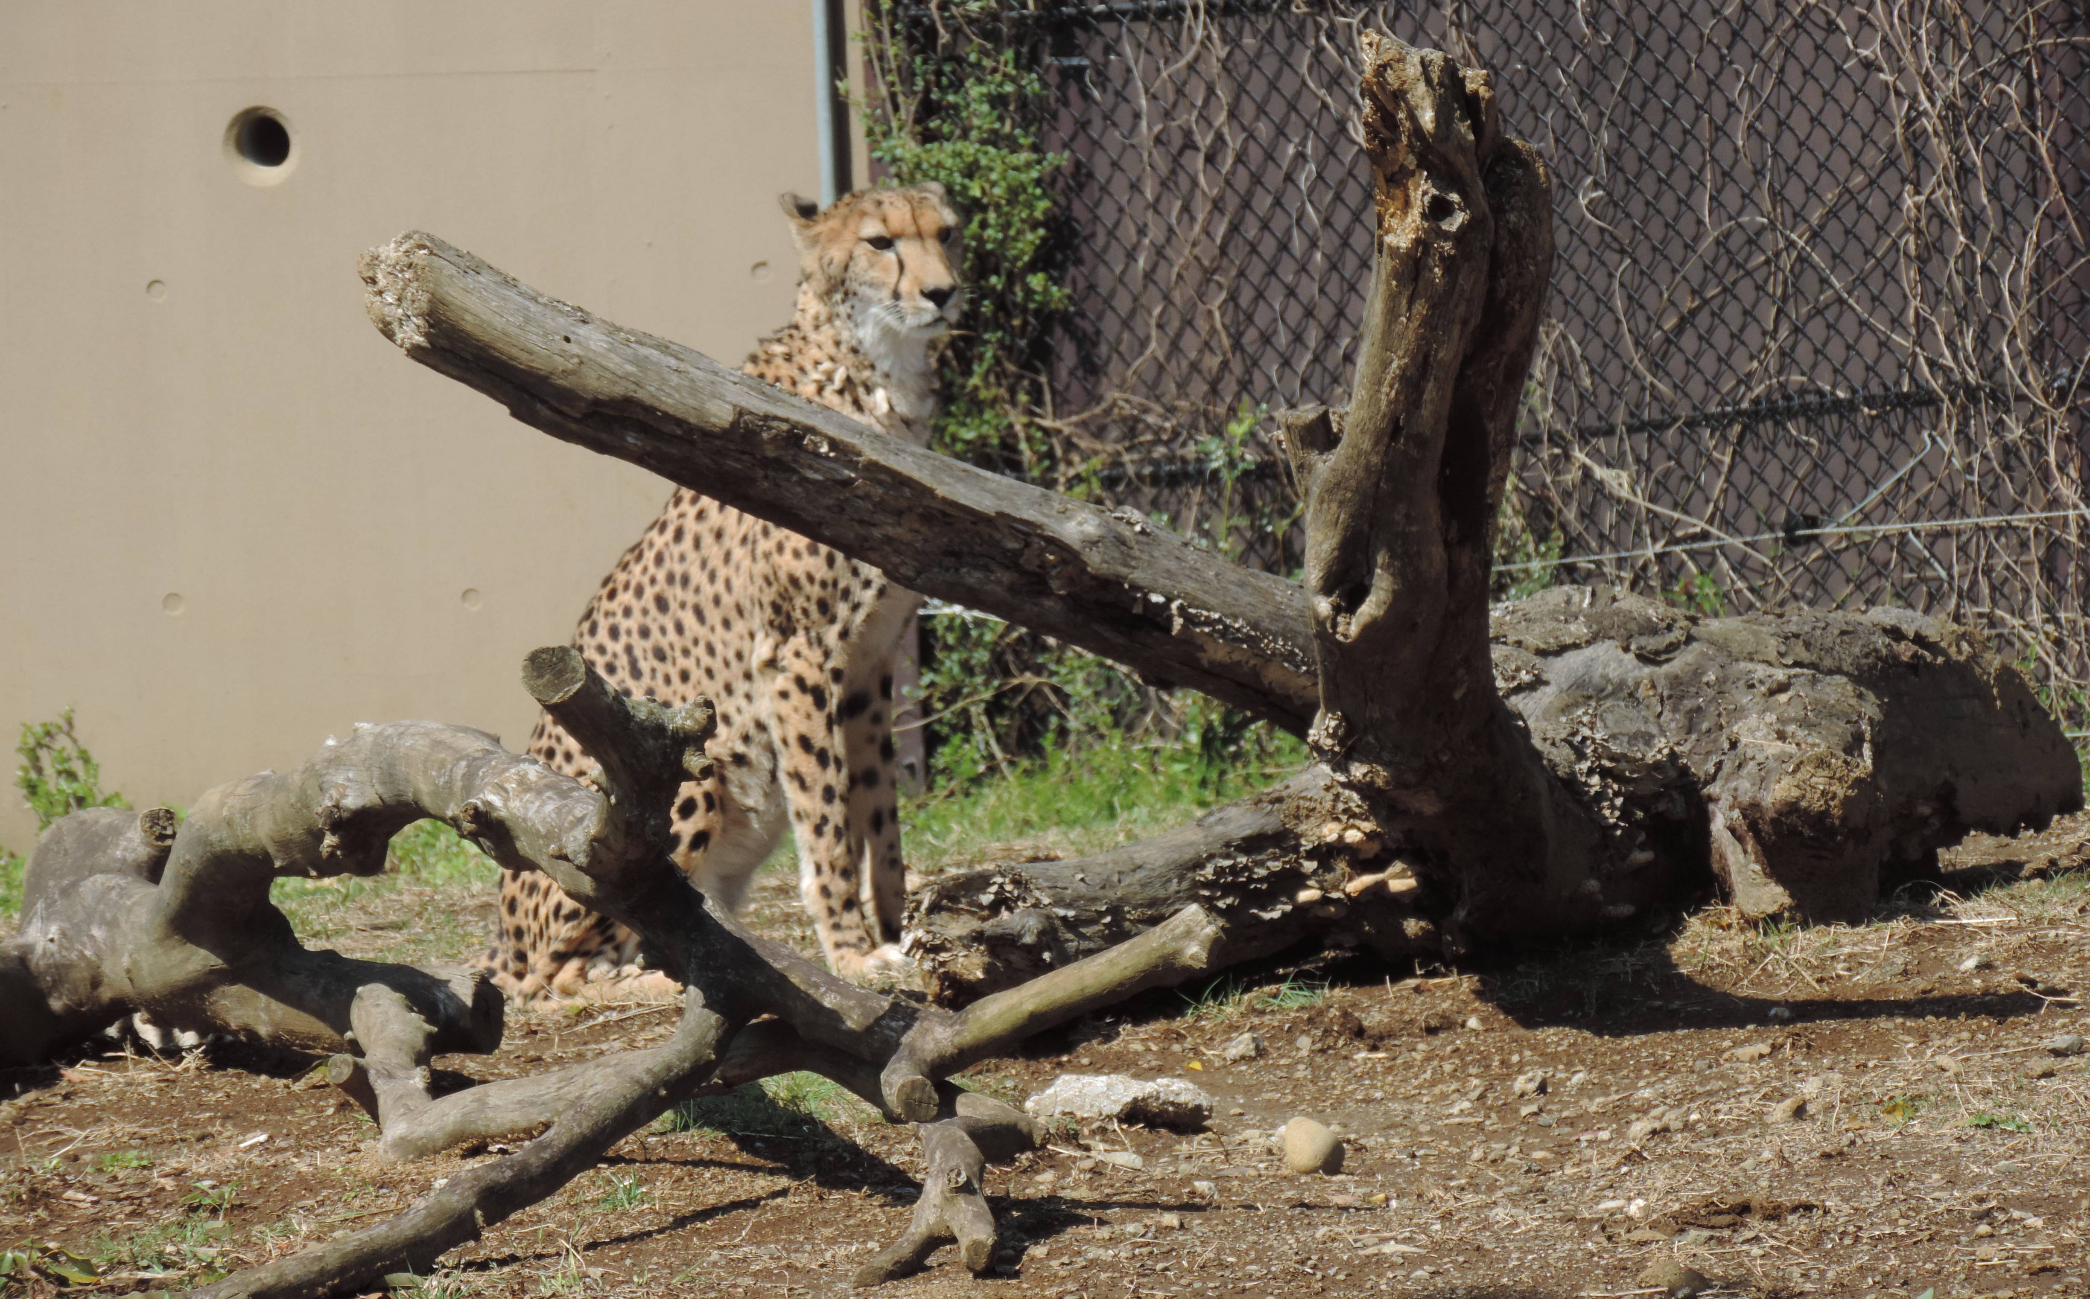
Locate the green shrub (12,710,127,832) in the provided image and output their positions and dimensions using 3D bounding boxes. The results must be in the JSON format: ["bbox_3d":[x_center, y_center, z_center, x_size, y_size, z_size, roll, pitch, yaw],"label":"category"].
[{"bbox_3d":[-1.355,0.174,29.400,0.160,0.190,0.160,-3,5,0],"label":"green shrub"}]

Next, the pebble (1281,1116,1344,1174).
[{"bbox_3d":[0.322,0.596,25.400,0.085,0.078,0.080,-3,5,0],"label":"pebble"}]

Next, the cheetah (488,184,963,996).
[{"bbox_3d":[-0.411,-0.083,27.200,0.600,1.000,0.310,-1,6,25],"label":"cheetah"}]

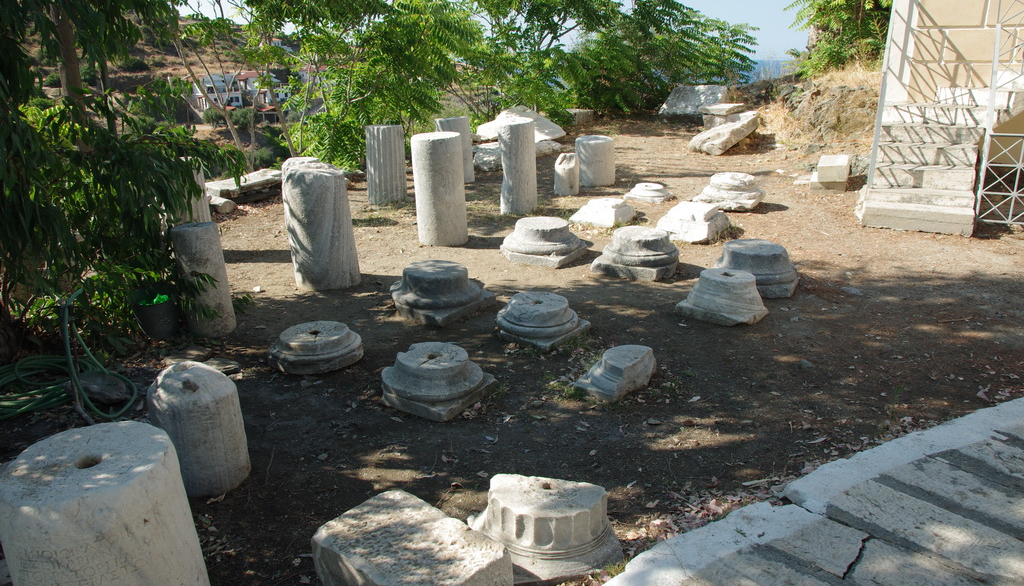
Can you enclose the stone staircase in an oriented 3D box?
[{"bbox_3d":[4.375,-1.391,7.518,0.950,1.100,1.881,9,21,28],"label":"stone staircase"}]

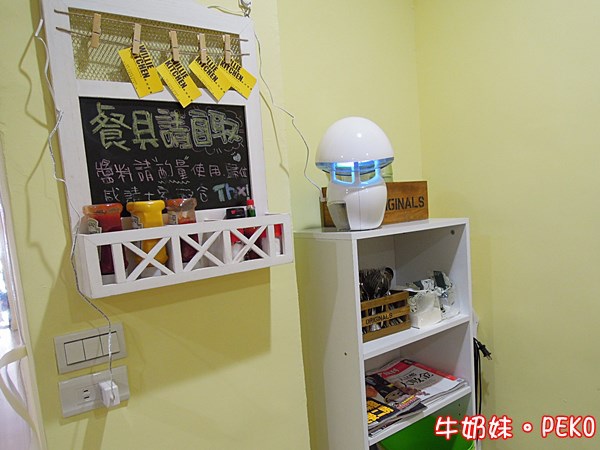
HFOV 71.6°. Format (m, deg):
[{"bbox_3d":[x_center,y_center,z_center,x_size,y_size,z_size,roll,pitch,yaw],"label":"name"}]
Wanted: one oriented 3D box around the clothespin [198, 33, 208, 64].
[{"bbox_3d":[-0.205,-0.369,0.872,0.010,0.059,0.012,-7,6,-33],"label":"clothespin"}]

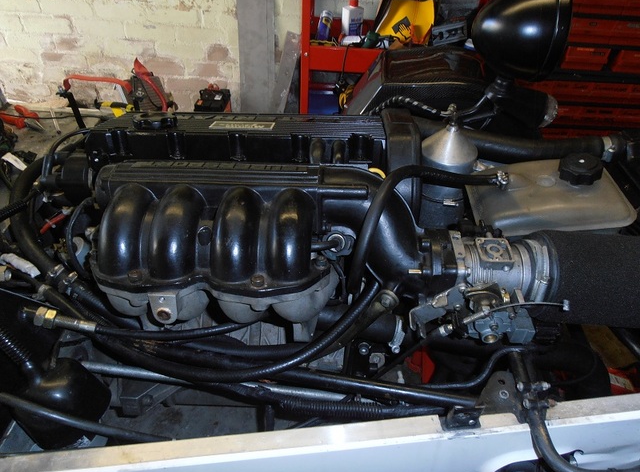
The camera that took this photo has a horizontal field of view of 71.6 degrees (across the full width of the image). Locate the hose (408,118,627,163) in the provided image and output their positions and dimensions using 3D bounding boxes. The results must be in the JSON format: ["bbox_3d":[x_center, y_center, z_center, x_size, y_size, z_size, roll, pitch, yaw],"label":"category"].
[{"bbox_3d":[0.345,-0.159,0.759,0.375,0.053,0.065,4,34,0],"label":"hose"}]

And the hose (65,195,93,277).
[{"bbox_3d":[-0.331,0.002,0.610,0.037,0.082,0.085,-3,35,-11],"label":"hose"}]

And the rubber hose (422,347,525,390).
[{"bbox_3d":[0.212,0.186,0.616,0.135,0.065,0.035,0,34,-6],"label":"rubber hose"}]

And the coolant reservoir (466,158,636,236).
[{"bbox_3d":[0.331,-0.054,0.664,0.205,0.125,0.165,0,34,-6],"label":"coolant reservoir"}]

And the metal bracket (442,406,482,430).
[{"bbox_3d":[0.149,0.191,0.465,0.042,0.028,0.028,0,34,-6],"label":"metal bracket"}]

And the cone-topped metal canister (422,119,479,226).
[{"bbox_3d":[0.213,-0.090,0.748,0.092,0.195,0.092,0,25,0],"label":"cone-topped metal canister"}]

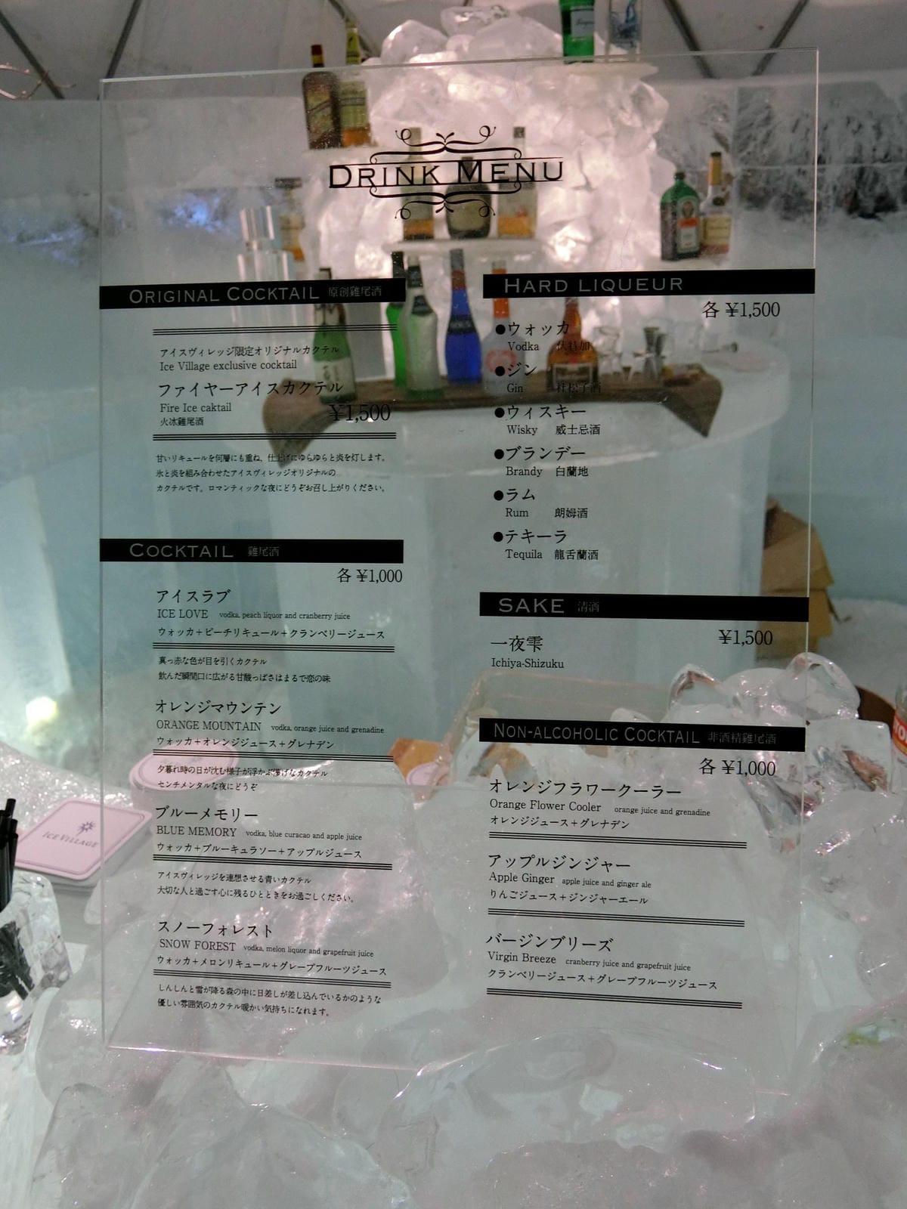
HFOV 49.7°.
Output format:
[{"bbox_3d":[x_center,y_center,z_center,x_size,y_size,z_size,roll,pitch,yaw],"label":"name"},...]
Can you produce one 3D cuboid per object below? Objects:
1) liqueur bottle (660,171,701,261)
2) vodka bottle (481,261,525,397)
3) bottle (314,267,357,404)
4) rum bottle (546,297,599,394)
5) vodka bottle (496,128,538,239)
[{"bbox_3d":[0.656,-1.119,2.821,0.093,0.236,0.066,-14,25,-25],"label":"liqueur bottle"},{"bbox_3d":[0.106,-0.601,2.135,0.095,0.276,0.095,0,23,8],"label":"vodka bottle"},{"bbox_3d":[-0.263,-0.581,2.114,0.082,0.277,0.082,-1,23,6],"label":"bottle"},{"bbox_3d":[0.260,-0.577,2.127,0.107,0.219,0.107,0,23,7],"label":"rum bottle"},{"bbox_3d":[0.148,-0.998,2.318,0.094,0.238,0.076,-1,23,4],"label":"vodka bottle"}]

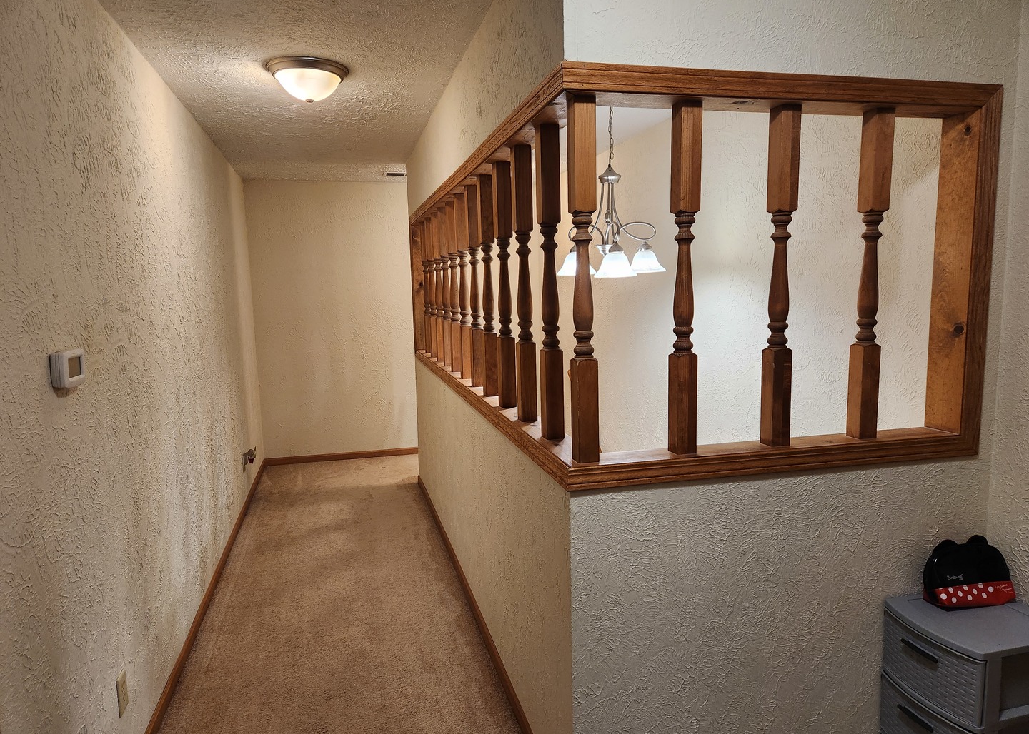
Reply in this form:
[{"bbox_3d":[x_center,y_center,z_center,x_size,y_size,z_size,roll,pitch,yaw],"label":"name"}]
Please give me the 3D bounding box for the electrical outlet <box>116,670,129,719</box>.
[{"bbox_3d":[-1.185,0.987,2.065,0.008,0.115,0.071,-3,7,-14],"label":"electrical outlet"}]

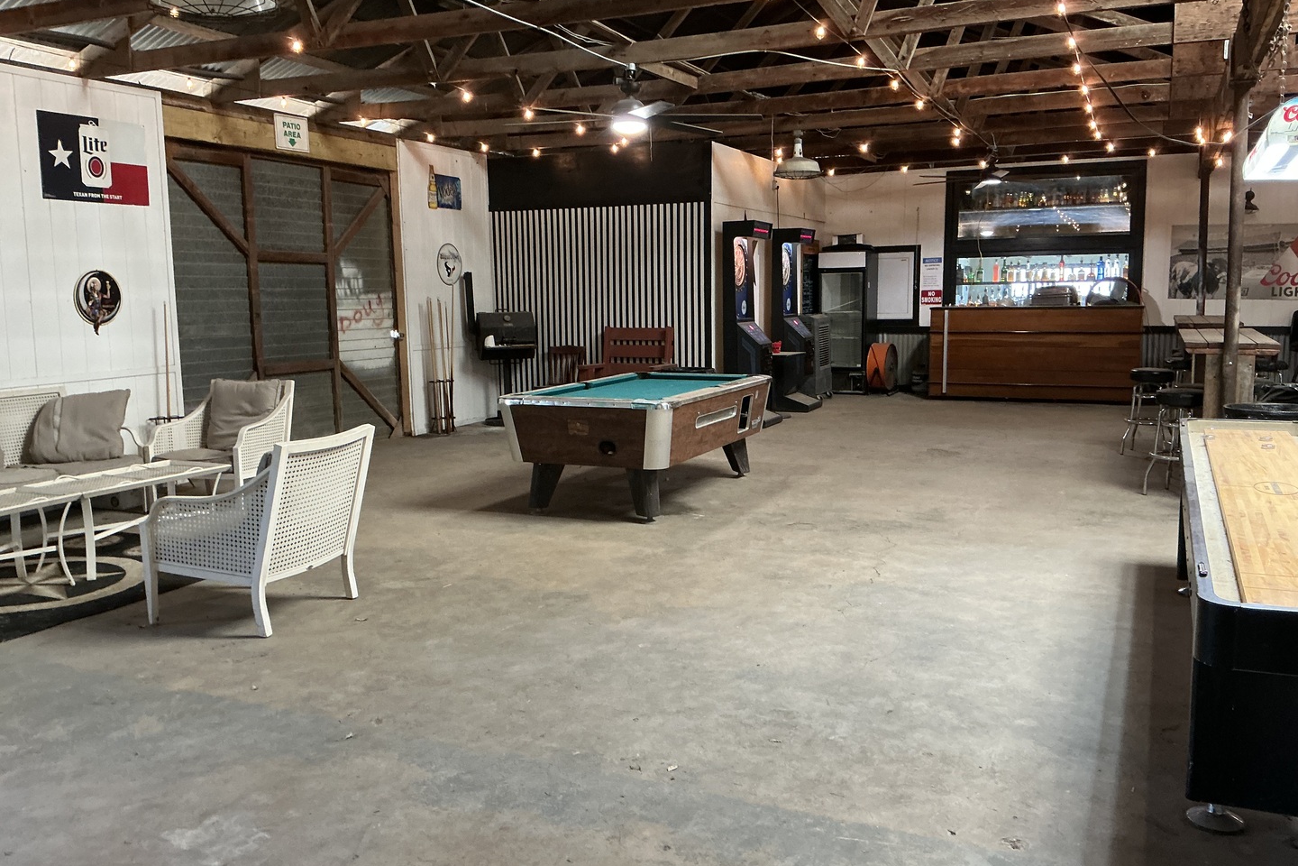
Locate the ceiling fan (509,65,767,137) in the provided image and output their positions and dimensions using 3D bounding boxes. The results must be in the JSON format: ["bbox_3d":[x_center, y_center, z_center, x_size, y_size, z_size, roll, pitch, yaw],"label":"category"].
[{"bbox_3d":[-0.131,-2.332,7.350,1.850,0.500,1.850,-1,8,0],"label":"ceiling fan"}]

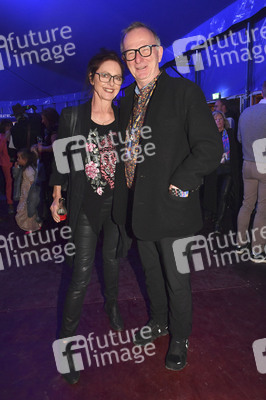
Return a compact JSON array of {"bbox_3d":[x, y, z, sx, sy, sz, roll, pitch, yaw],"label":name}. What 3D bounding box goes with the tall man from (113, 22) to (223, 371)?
[{"bbox_3d":[0.140,0.014,1.518,0.620,1.820,0.450,4,13,21],"label":"tall man"}]

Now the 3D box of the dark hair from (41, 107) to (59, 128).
[{"bbox_3d":[-1.207,-1.189,3.850,0.260,0.300,0.220,-2,13,-10],"label":"dark hair"}]

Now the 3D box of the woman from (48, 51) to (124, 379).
[{"bbox_3d":[-0.218,0.090,1.533,0.520,1.680,0.460,-4,13,-14],"label":"woman"}]

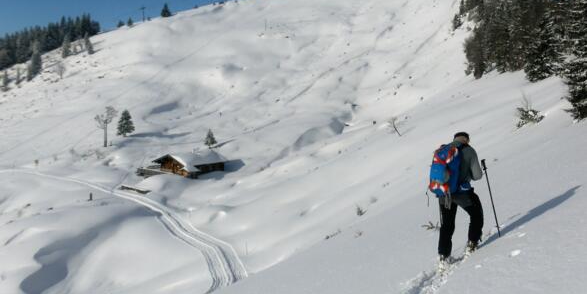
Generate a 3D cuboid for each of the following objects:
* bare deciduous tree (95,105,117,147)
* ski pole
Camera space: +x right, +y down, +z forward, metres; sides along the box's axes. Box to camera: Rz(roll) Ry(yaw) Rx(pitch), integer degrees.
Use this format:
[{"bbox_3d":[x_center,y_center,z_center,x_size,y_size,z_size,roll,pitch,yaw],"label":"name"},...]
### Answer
[{"bbox_3d":[-46.889,-5.113,148.000,5.400,10.400,5.200,0,1,0],"label":"bare deciduous tree"},{"bbox_3d":[2.771,0.731,8.275,0.080,1.120,0.080,-11,-3,0],"label":"ski pole"}]

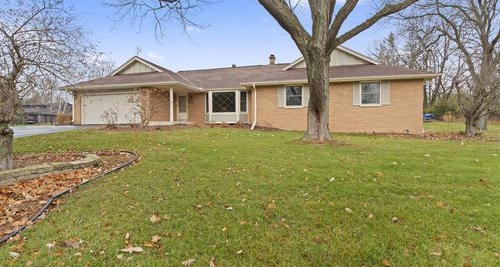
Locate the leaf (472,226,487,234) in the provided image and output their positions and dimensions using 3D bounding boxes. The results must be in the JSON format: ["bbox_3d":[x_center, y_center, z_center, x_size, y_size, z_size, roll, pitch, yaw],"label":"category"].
[{"bbox_3d":[2.804,1.180,3.052,0.130,0.030,0.055,5,8,43],"label":"leaf"}]

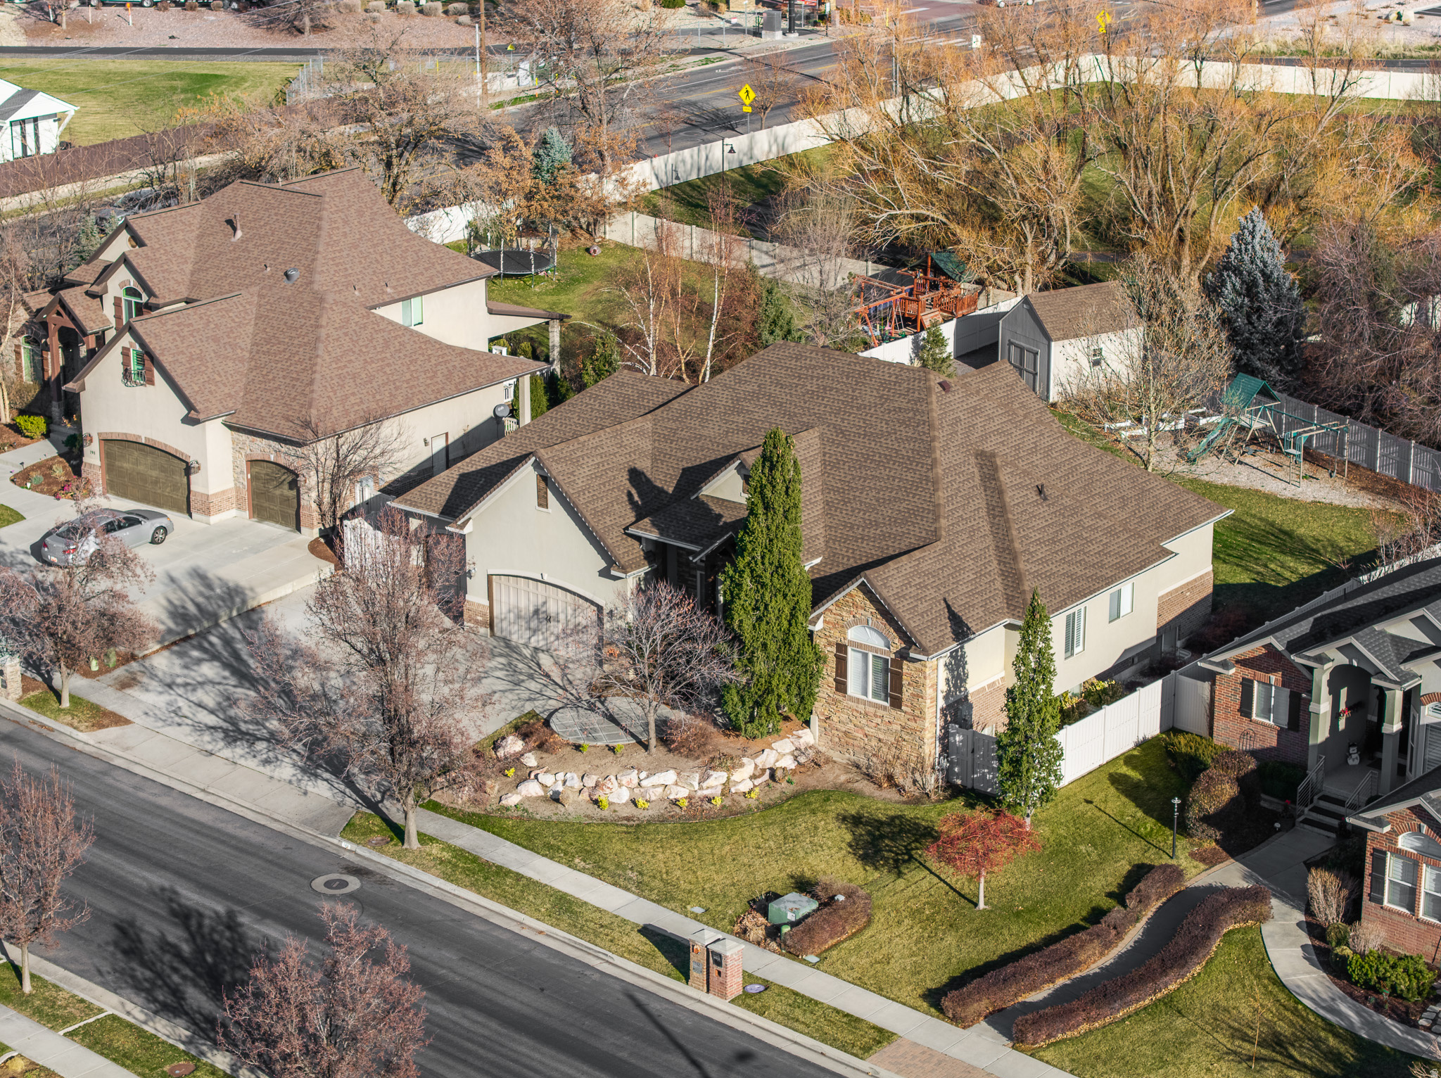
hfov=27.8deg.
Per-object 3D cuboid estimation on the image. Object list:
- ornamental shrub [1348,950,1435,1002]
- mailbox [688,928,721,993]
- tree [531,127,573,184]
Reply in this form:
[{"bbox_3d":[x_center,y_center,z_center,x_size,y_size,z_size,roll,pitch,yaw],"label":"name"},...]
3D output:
[{"bbox_3d":[16.597,10.805,72.081,2.400,0.950,1.300,16,25,40],"label":"ornamental shrub"},{"bbox_3d":[-0.393,10.674,74.159,0.680,1.550,0.660,14,24,36],"label":"mailbox"},{"bbox_3d":[-9.131,-19.841,157.145,2.700,4.853,2.700,0,18,0],"label":"tree"}]

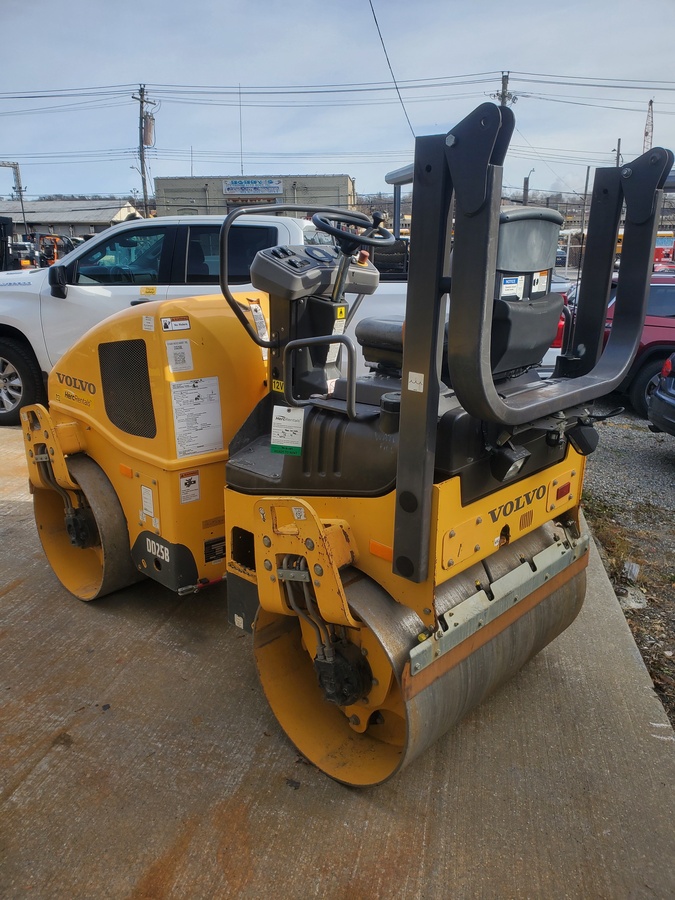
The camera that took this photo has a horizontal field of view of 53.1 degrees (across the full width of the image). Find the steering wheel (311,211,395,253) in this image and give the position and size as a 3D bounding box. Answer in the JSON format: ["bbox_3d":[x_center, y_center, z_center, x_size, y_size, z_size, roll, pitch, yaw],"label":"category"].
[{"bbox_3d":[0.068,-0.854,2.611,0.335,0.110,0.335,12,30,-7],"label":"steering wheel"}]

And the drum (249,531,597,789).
[{"bbox_3d":[0.358,0.641,2.649,0.742,0.742,1.182,18,24,42],"label":"drum"}]

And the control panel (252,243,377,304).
[{"bbox_3d":[-0.075,-0.733,2.771,0.440,0.145,0.290,-16,36,-43],"label":"control panel"}]

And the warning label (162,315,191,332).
[{"bbox_3d":[-0.668,-0.521,2.799,0.005,0.055,0.127,-3,10,45],"label":"warning label"}]

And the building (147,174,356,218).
[{"bbox_3d":[-5.409,-17.138,50.749,13.192,5.434,10.000,2,18,5],"label":"building"}]

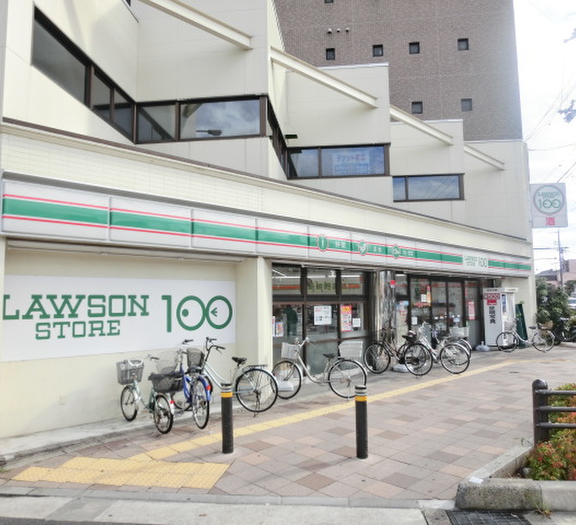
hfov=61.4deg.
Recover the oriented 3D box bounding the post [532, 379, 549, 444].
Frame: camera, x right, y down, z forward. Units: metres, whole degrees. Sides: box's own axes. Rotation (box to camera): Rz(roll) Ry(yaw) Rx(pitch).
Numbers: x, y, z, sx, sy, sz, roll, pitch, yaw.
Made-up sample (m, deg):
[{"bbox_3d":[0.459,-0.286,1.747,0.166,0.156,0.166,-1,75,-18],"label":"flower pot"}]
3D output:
[{"bbox_3d":[2.624,1.596,5.053,0.148,0.740,0.148,-1,-5,3],"label":"post"}]

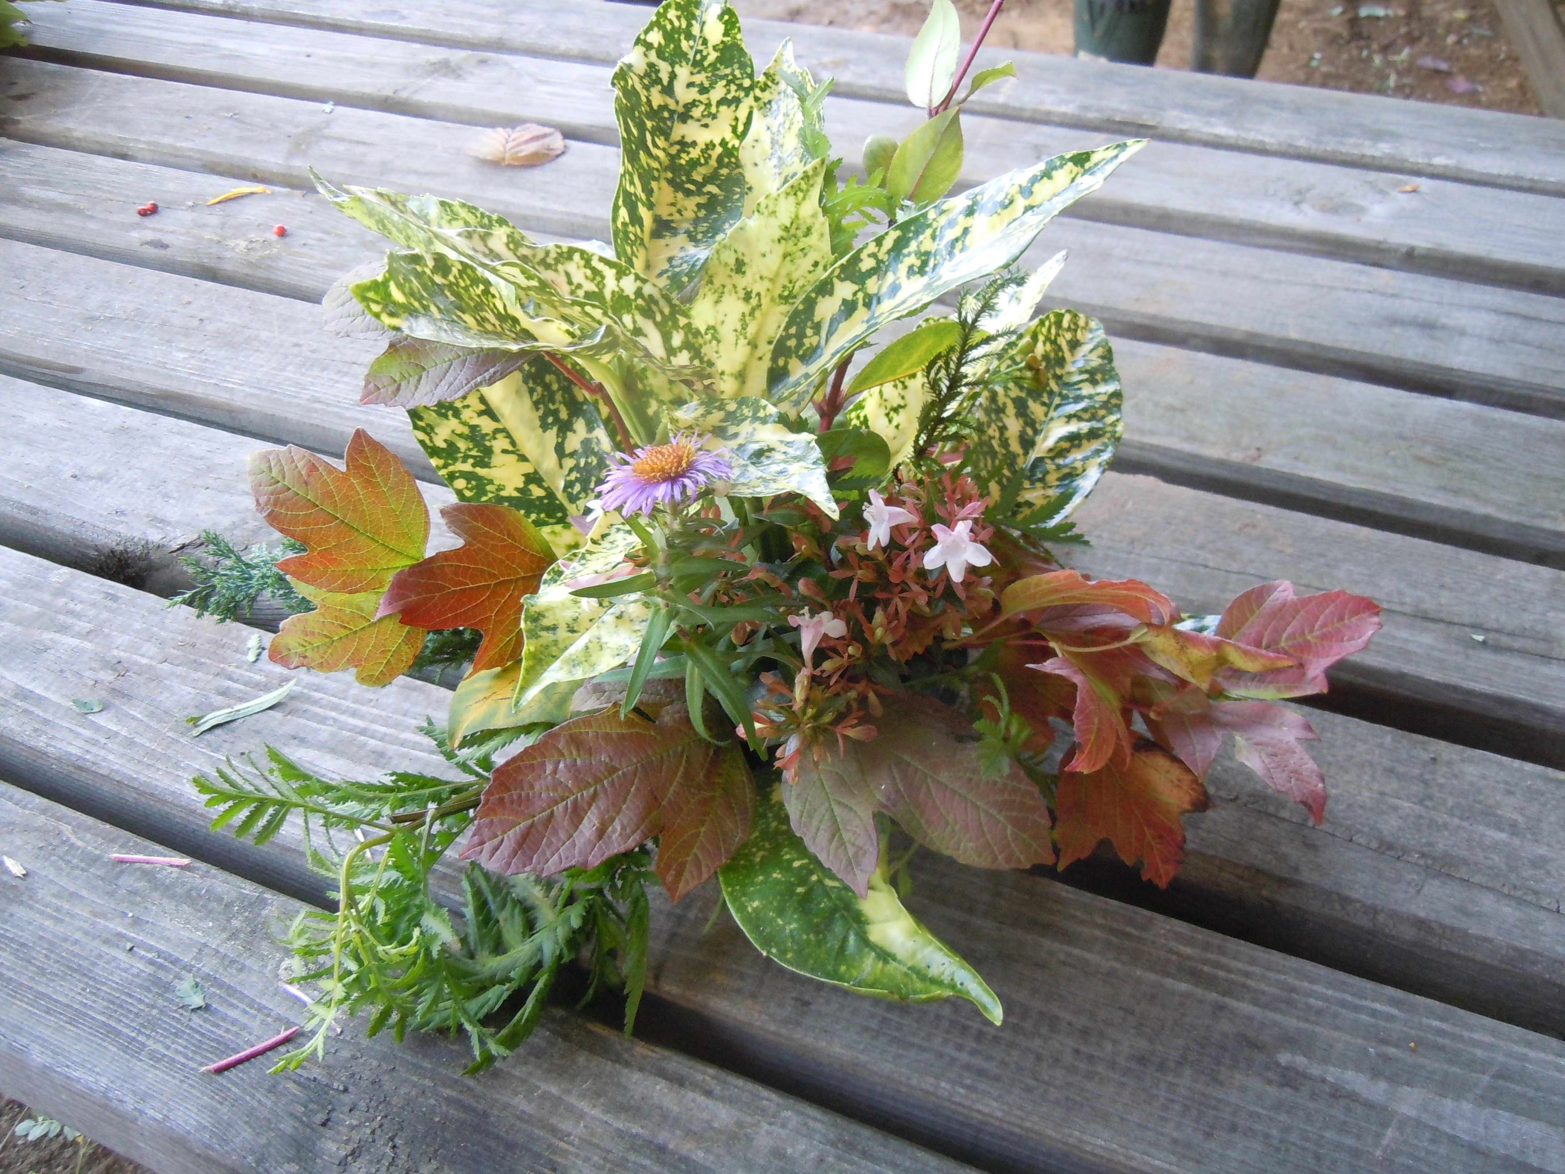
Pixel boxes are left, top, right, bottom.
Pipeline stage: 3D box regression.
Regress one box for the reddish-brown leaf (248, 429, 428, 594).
[{"bbox_3d":[-0.155,-0.028,0.532,0.076,0.017,0.056,29,75,11],"label":"reddish-brown leaf"}]

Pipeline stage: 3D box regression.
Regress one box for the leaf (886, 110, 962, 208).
[{"bbox_3d":[0.043,-0.129,0.465,0.019,0.009,0.034,29,78,3],"label":"leaf"}]

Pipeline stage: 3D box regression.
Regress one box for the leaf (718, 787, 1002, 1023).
[{"bbox_3d":[0.017,0.100,0.439,0.038,0.022,0.097,-40,64,-16],"label":"leaf"}]

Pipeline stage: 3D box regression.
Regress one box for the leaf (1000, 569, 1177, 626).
[{"bbox_3d":[0.094,0.003,0.469,0.054,0.018,0.026,2,21,-3],"label":"leaf"}]

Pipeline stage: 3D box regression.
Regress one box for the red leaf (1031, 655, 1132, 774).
[{"bbox_3d":[0.087,0.037,0.447,0.024,0.014,0.033,-27,62,9],"label":"red leaf"}]

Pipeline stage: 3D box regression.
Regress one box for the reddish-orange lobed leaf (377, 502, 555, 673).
[{"bbox_3d":[-0.099,0.000,0.478,0.057,0.014,0.056,-14,69,-2],"label":"reddish-orange lobed leaf"}]

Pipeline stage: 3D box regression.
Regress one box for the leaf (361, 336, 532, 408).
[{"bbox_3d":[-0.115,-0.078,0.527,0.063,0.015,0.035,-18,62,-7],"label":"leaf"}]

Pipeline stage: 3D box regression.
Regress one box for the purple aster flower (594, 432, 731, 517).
[{"bbox_3d":[-0.035,-0.033,0.458,0.039,0.014,0.036,-8,32,6],"label":"purple aster flower"}]

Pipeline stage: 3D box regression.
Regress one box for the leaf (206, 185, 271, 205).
[{"bbox_3d":[-0.294,-0.211,0.830,0.034,0.006,0.011,-16,42,-12],"label":"leaf"}]

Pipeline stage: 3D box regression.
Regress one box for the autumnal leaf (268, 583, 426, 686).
[{"bbox_3d":[-0.143,0.013,0.507,0.053,0.015,0.048,-21,72,-5],"label":"autumnal leaf"}]

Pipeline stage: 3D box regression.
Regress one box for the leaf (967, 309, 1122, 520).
[{"bbox_3d":[0.088,-0.058,0.520,0.046,0.020,0.072,16,68,-3],"label":"leaf"}]

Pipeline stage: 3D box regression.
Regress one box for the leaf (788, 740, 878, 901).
[{"bbox_3d":[0.017,0.067,0.448,0.027,0.012,0.048,-13,73,-4],"label":"leaf"}]

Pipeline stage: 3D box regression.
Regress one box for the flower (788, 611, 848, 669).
[{"bbox_3d":[0.010,0.015,0.430,0.017,0.018,0.017,3,57,-7],"label":"flower"}]

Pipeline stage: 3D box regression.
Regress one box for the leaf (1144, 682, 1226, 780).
[{"bbox_3d":[0.119,0.043,0.455,0.019,0.012,0.028,-23,61,-1],"label":"leaf"}]

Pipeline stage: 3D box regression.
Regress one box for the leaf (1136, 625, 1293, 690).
[{"bbox_3d":[0.128,0.021,0.457,0.045,0.013,0.016,12,67,17],"label":"leaf"}]

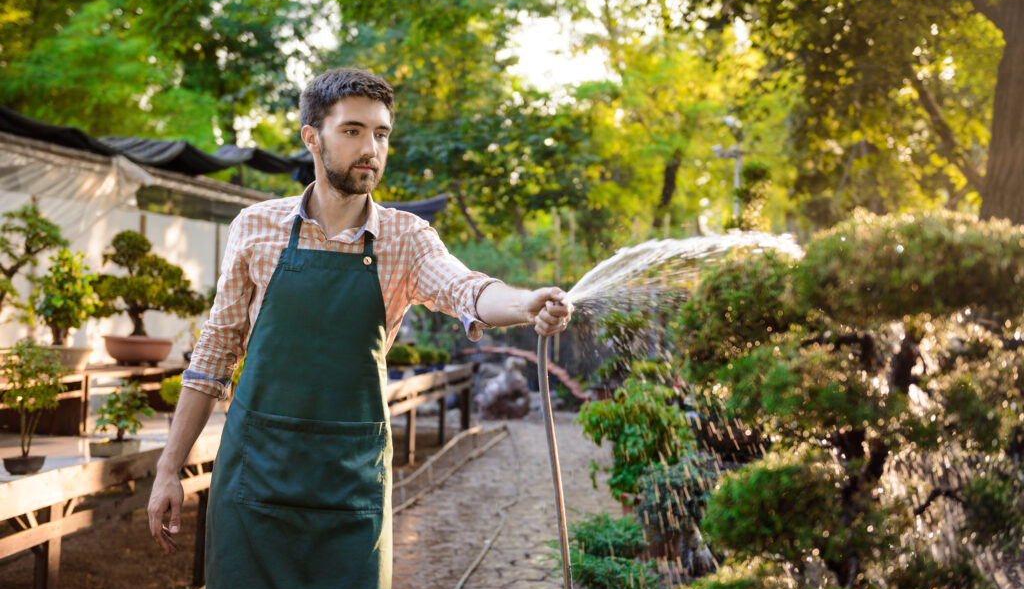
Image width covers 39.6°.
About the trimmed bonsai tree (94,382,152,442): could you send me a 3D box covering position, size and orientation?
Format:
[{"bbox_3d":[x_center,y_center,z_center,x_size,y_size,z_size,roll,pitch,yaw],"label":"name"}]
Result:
[{"bbox_3d":[-1.579,0.475,5.780,0.235,0.245,0.210,1,-1,-7],"label":"trimmed bonsai tree"}]

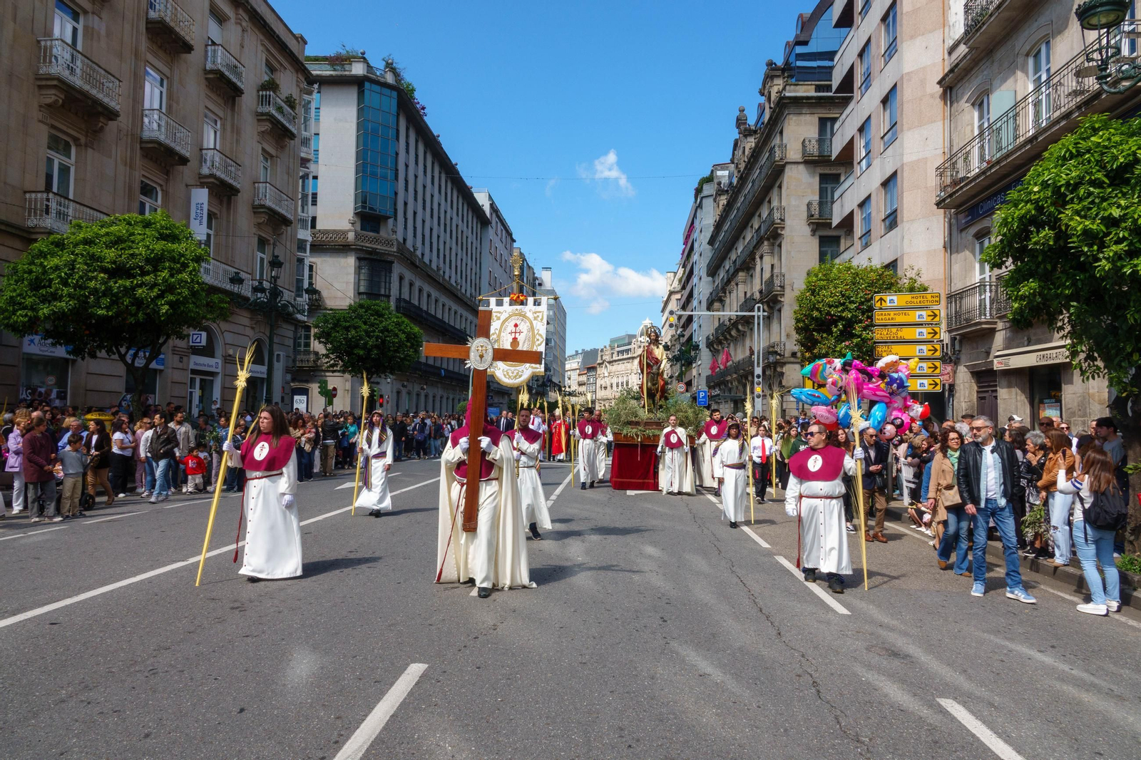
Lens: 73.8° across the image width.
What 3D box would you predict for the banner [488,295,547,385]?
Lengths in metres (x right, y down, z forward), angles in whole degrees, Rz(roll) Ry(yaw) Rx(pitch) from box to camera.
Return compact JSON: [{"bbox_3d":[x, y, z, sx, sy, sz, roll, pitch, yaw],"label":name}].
[{"bbox_3d":[-0.702,-0.505,10.100,0.773,1.193,0.050,0,-3,10],"label":"banner"}]

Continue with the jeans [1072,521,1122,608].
[{"bbox_3d":[5.054,1.762,7.300,0.400,0.850,0.360,2,-3,-25],"label":"jeans"}]

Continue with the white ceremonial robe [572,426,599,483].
[{"bbox_3d":[0.356,1.585,16.400,0.580,1.287,0.420,1,-3,6],"label":"white ceremonial robe"}]

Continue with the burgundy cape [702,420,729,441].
[{"bbox_3d":[3.011,1.036,15.750,0.520,0.425,0.360,0,-3,7],"label":"burgundy cape"}]

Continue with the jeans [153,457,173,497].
[{"bbox_3d":[-7.723,1.788,14.400,0.380,0.844,0.360,0,-3,23],"label":"jeans"}]

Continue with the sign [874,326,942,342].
[{"bbox_3d":[6.996,-0.960,15.800,1.271,0.288,0.060,0,-3,23],"label":"sign"}]

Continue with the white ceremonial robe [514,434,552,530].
[{"bbox_3d":[-0.567,1.377,10.400,0.620,1.360,0.580,1,-3,-3],"label":"white ceremonial robe"}]

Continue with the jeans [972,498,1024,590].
[{"bbox_3d":[4.158,1.582,7.420,0.480,0.930,0.380,0,-3,26],"label":"jeans"}]

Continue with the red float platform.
[{"bbox_3d":[1.952,1.781,18.200,1.920,1.500,2.400,1,-3,2],"label":"red float platform"}]

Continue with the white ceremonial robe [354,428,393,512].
[{"bbox_3d":[-3.088,1.385,12.000,0.620,1.360,0.500,1,-3,-2],"label":"white ceremonial robe"}]

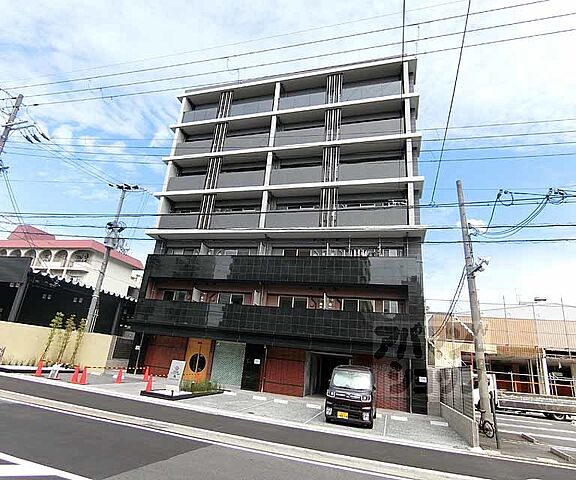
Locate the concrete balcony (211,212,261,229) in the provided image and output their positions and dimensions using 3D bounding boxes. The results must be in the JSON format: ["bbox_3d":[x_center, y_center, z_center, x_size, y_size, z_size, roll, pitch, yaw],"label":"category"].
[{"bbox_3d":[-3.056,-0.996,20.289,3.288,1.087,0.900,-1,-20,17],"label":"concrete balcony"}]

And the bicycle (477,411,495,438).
[{"bbox_3d":[6.640,6.160,11.368,0.520,0.960,1.500,6,-19,-2],"label":"bicycle"}]

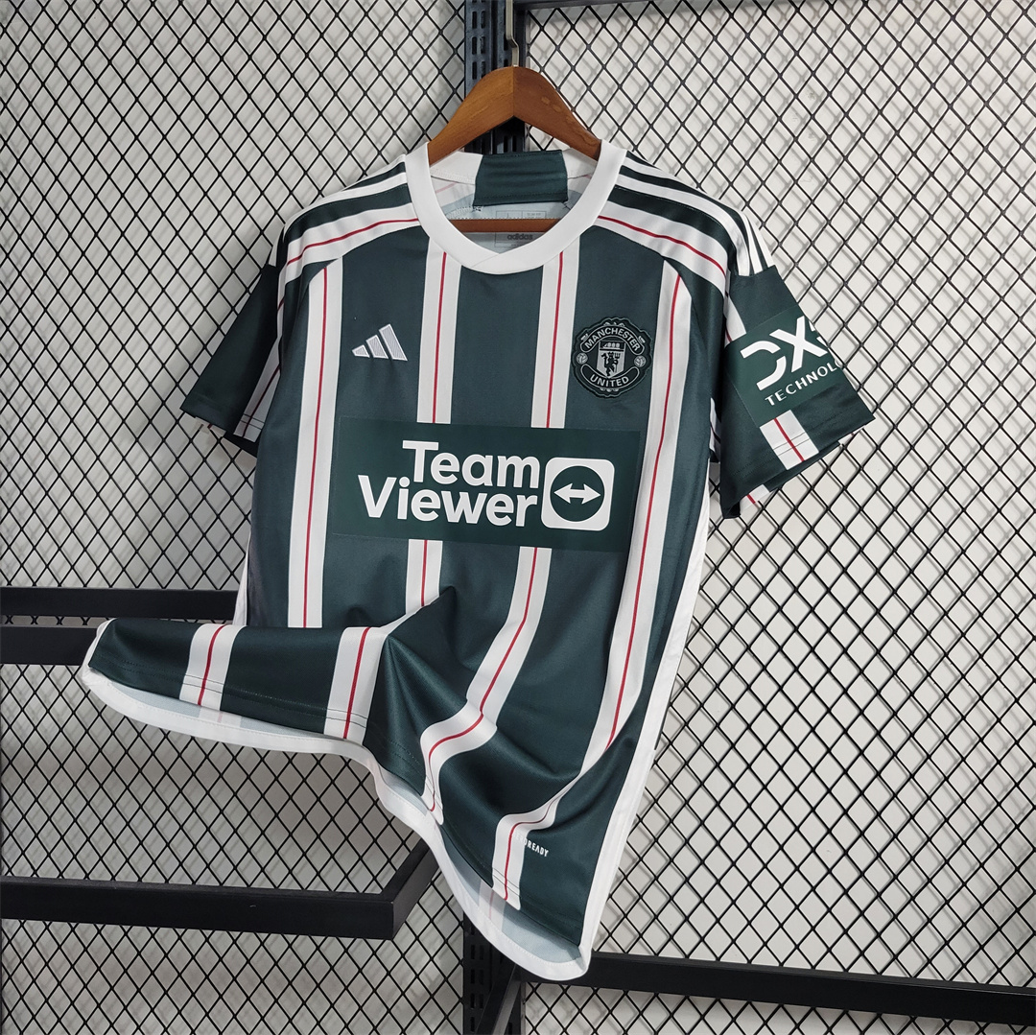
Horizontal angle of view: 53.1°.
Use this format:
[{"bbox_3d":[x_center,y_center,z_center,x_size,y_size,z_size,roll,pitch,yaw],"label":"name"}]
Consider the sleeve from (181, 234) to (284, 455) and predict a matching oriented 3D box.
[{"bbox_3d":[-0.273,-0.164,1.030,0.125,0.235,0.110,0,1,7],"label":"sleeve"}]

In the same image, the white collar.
[{"bbox_3d":[-0.003,-0.292,0.990,0.213,0.138,0.120,0,1,9],"label":"white collar"}]

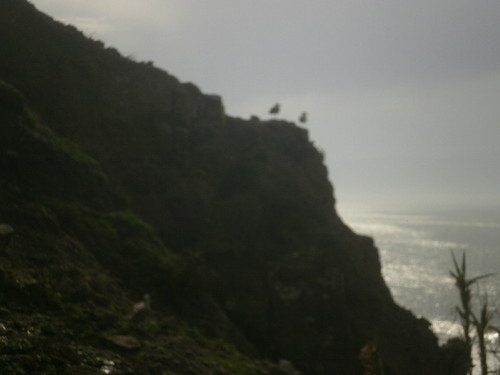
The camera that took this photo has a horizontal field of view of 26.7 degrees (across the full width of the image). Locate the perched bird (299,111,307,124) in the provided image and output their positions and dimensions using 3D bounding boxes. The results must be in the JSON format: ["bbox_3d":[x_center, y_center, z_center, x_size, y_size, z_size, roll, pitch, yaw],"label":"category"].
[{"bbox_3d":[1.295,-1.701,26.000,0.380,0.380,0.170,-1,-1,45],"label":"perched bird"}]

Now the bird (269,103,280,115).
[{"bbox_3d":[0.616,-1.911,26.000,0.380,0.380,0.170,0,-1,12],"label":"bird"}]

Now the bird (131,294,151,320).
[{"bbox_3d":[-1.714,1.878,16.500,0.380,0.400,0.170,0,-1,12],"label":"bird"}]

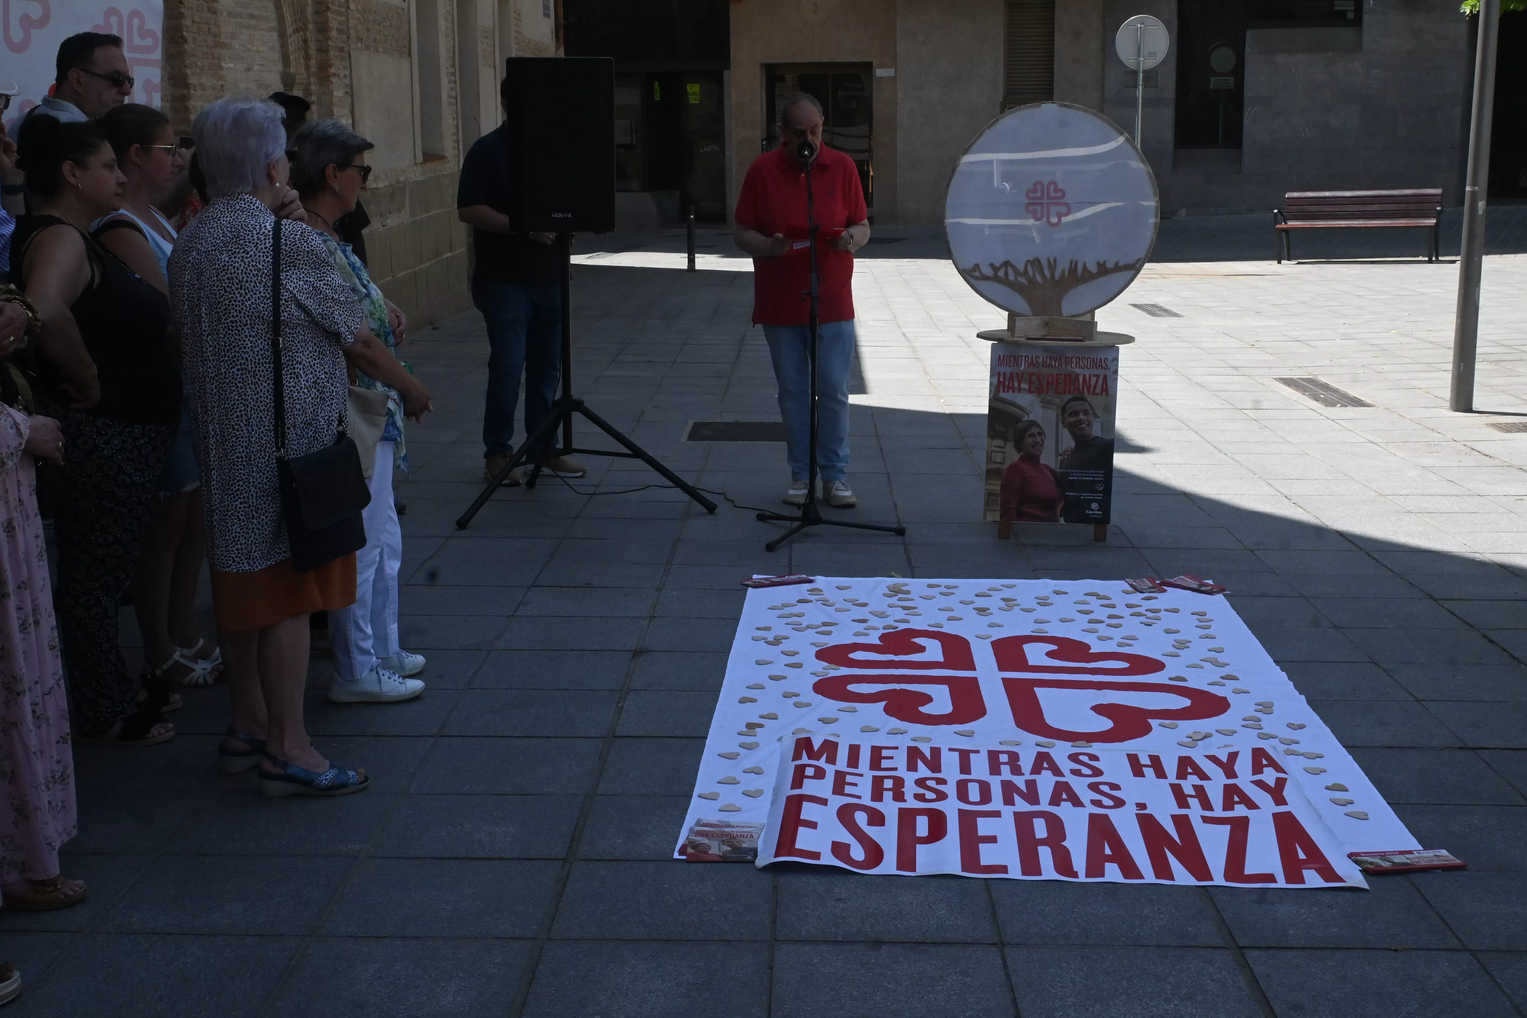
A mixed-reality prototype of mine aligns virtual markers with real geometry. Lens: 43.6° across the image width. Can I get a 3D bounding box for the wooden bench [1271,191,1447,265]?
[{"bbox_3d":[7.223,-3.450,23.205,1.860,0.830,0.620,5,12,24],"label":"wooden bench"}]

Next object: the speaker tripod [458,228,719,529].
[{"bbox_3d":[-0.670,-0.564,7.936,0.950,1.170,0.950,2,11,11],"label":"speaker tripod"}]

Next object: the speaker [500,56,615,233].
[{"bbox_3d":[-0.839,-1.476,7.803,0.440,0.690,0.360,-1,11,-3],"label":"speaker"}]

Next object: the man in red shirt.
[{"bbox_3d":[0.164,-0.869,8.071,0.580,1.710,0.420,0,11,-1],"label":"man in red shirt"}]

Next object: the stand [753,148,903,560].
[{"bbox_3d":[0.282,-0.664,7.482,0.572,1.530,0.670,-1,11,-3],"label":"stand"}]

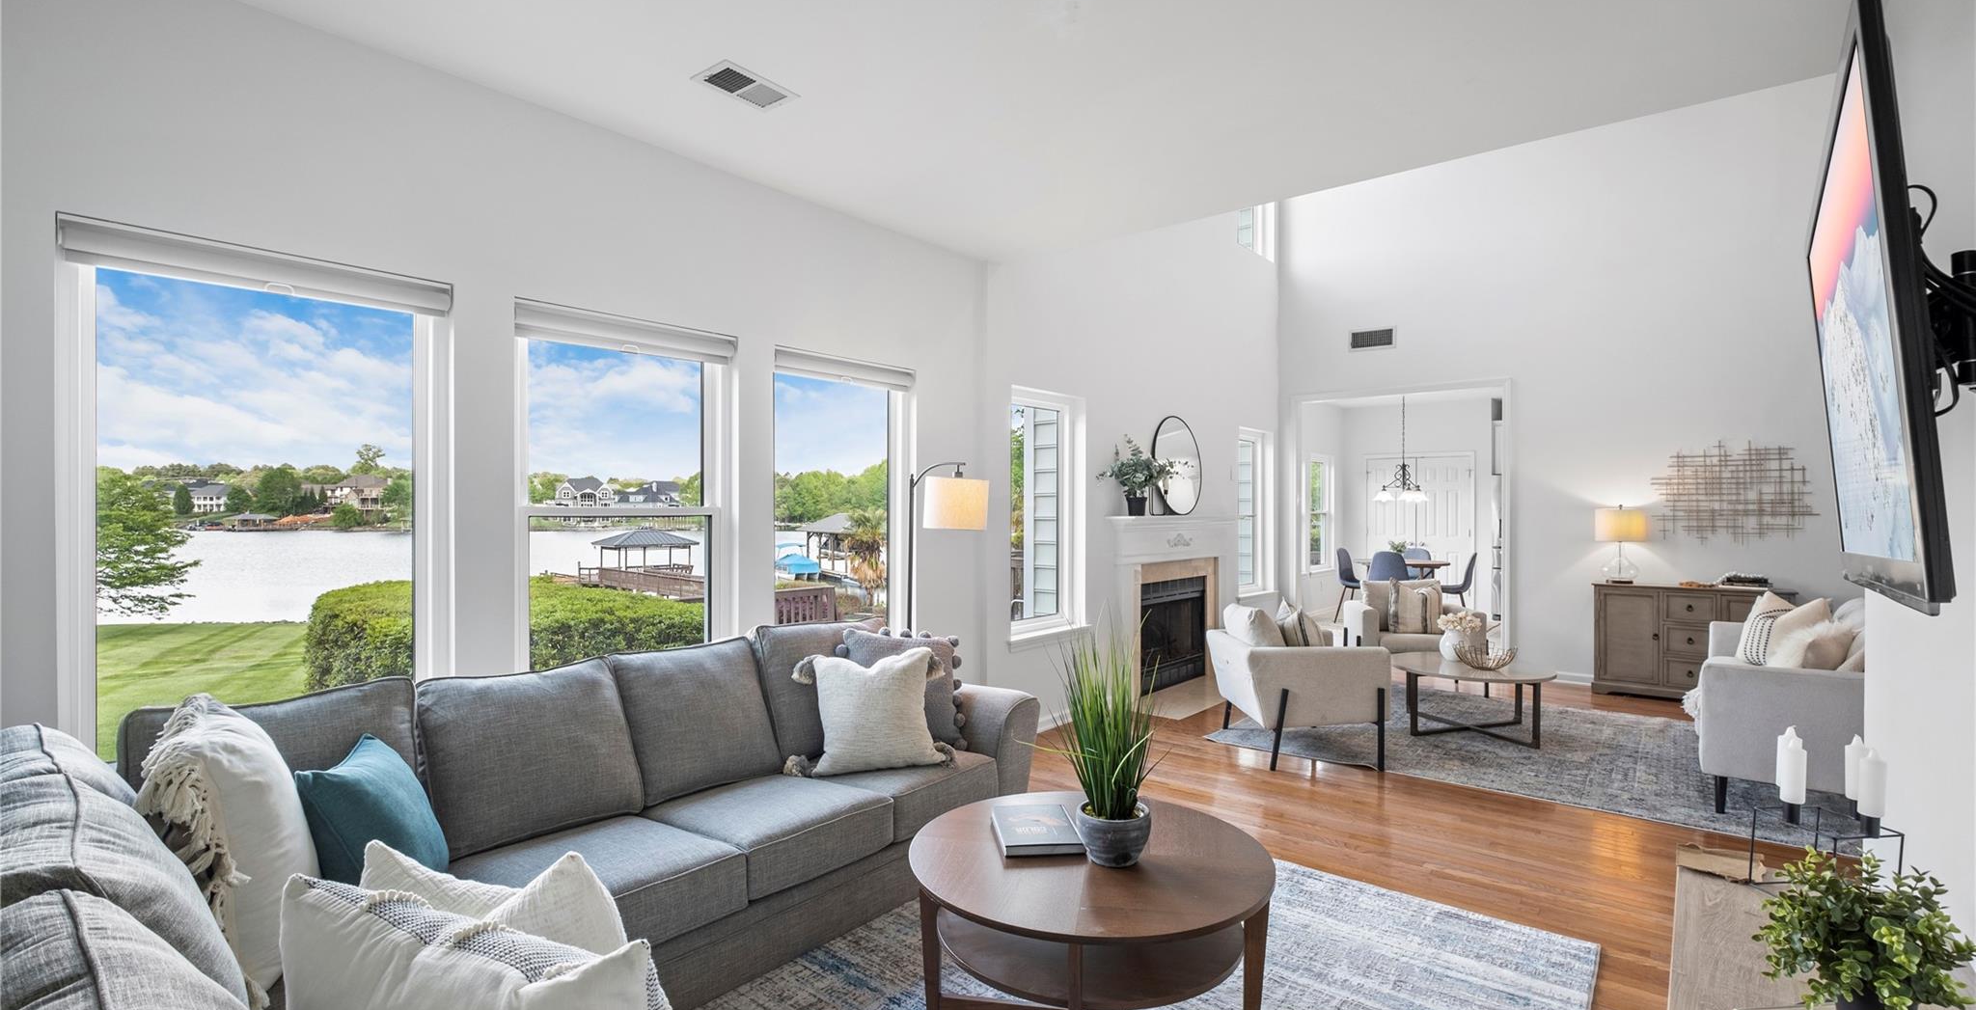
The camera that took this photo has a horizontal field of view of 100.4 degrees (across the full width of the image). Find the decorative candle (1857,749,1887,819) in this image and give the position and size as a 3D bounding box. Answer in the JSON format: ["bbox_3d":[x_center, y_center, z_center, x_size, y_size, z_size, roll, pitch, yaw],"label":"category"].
[{"bbox_3d":[1.889,0.596,1.760,0.043,0.145,0.043,0,0,41],"label":"decorative candle"}]

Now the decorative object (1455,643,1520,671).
[{"bbox_3d":[2.906,0.885,4.790,0.320,0.130,0.320,0,0,41],"label":"decorative object"}]

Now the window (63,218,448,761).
[{"bbox_3d":[-2.029,0.029,2.358,0.110,1.490,0.855,0,0,41],"label":"window"}]

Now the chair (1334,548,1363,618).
[{"bbox_3d":[4.450,0.957,9.800,0.530,0.855,0.450,0,0,39],"label":"chair"}]

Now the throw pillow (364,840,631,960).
[{"bbox_3d":[-0.830,0.755,1.460,0.430,0.420,0.150,0,28,14],"label":"throw pillow"}]

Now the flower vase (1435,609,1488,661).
[{"bbox_3d":[2.915,0.800,5.080,0.250,0.310,0.250,0,0,41],"label":"flower vase"}]

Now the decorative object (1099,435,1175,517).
[{"bbox_3d":[0.981,-0.188,5.420,0.440,0.540,0.500,0,0,41],"label":"decorative object"}]

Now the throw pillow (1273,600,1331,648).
[{"bbox_3d":[1.800,0.745,4.570,0.160,0.430,0.450,-29,0,0],"label":"throw pillow"}]

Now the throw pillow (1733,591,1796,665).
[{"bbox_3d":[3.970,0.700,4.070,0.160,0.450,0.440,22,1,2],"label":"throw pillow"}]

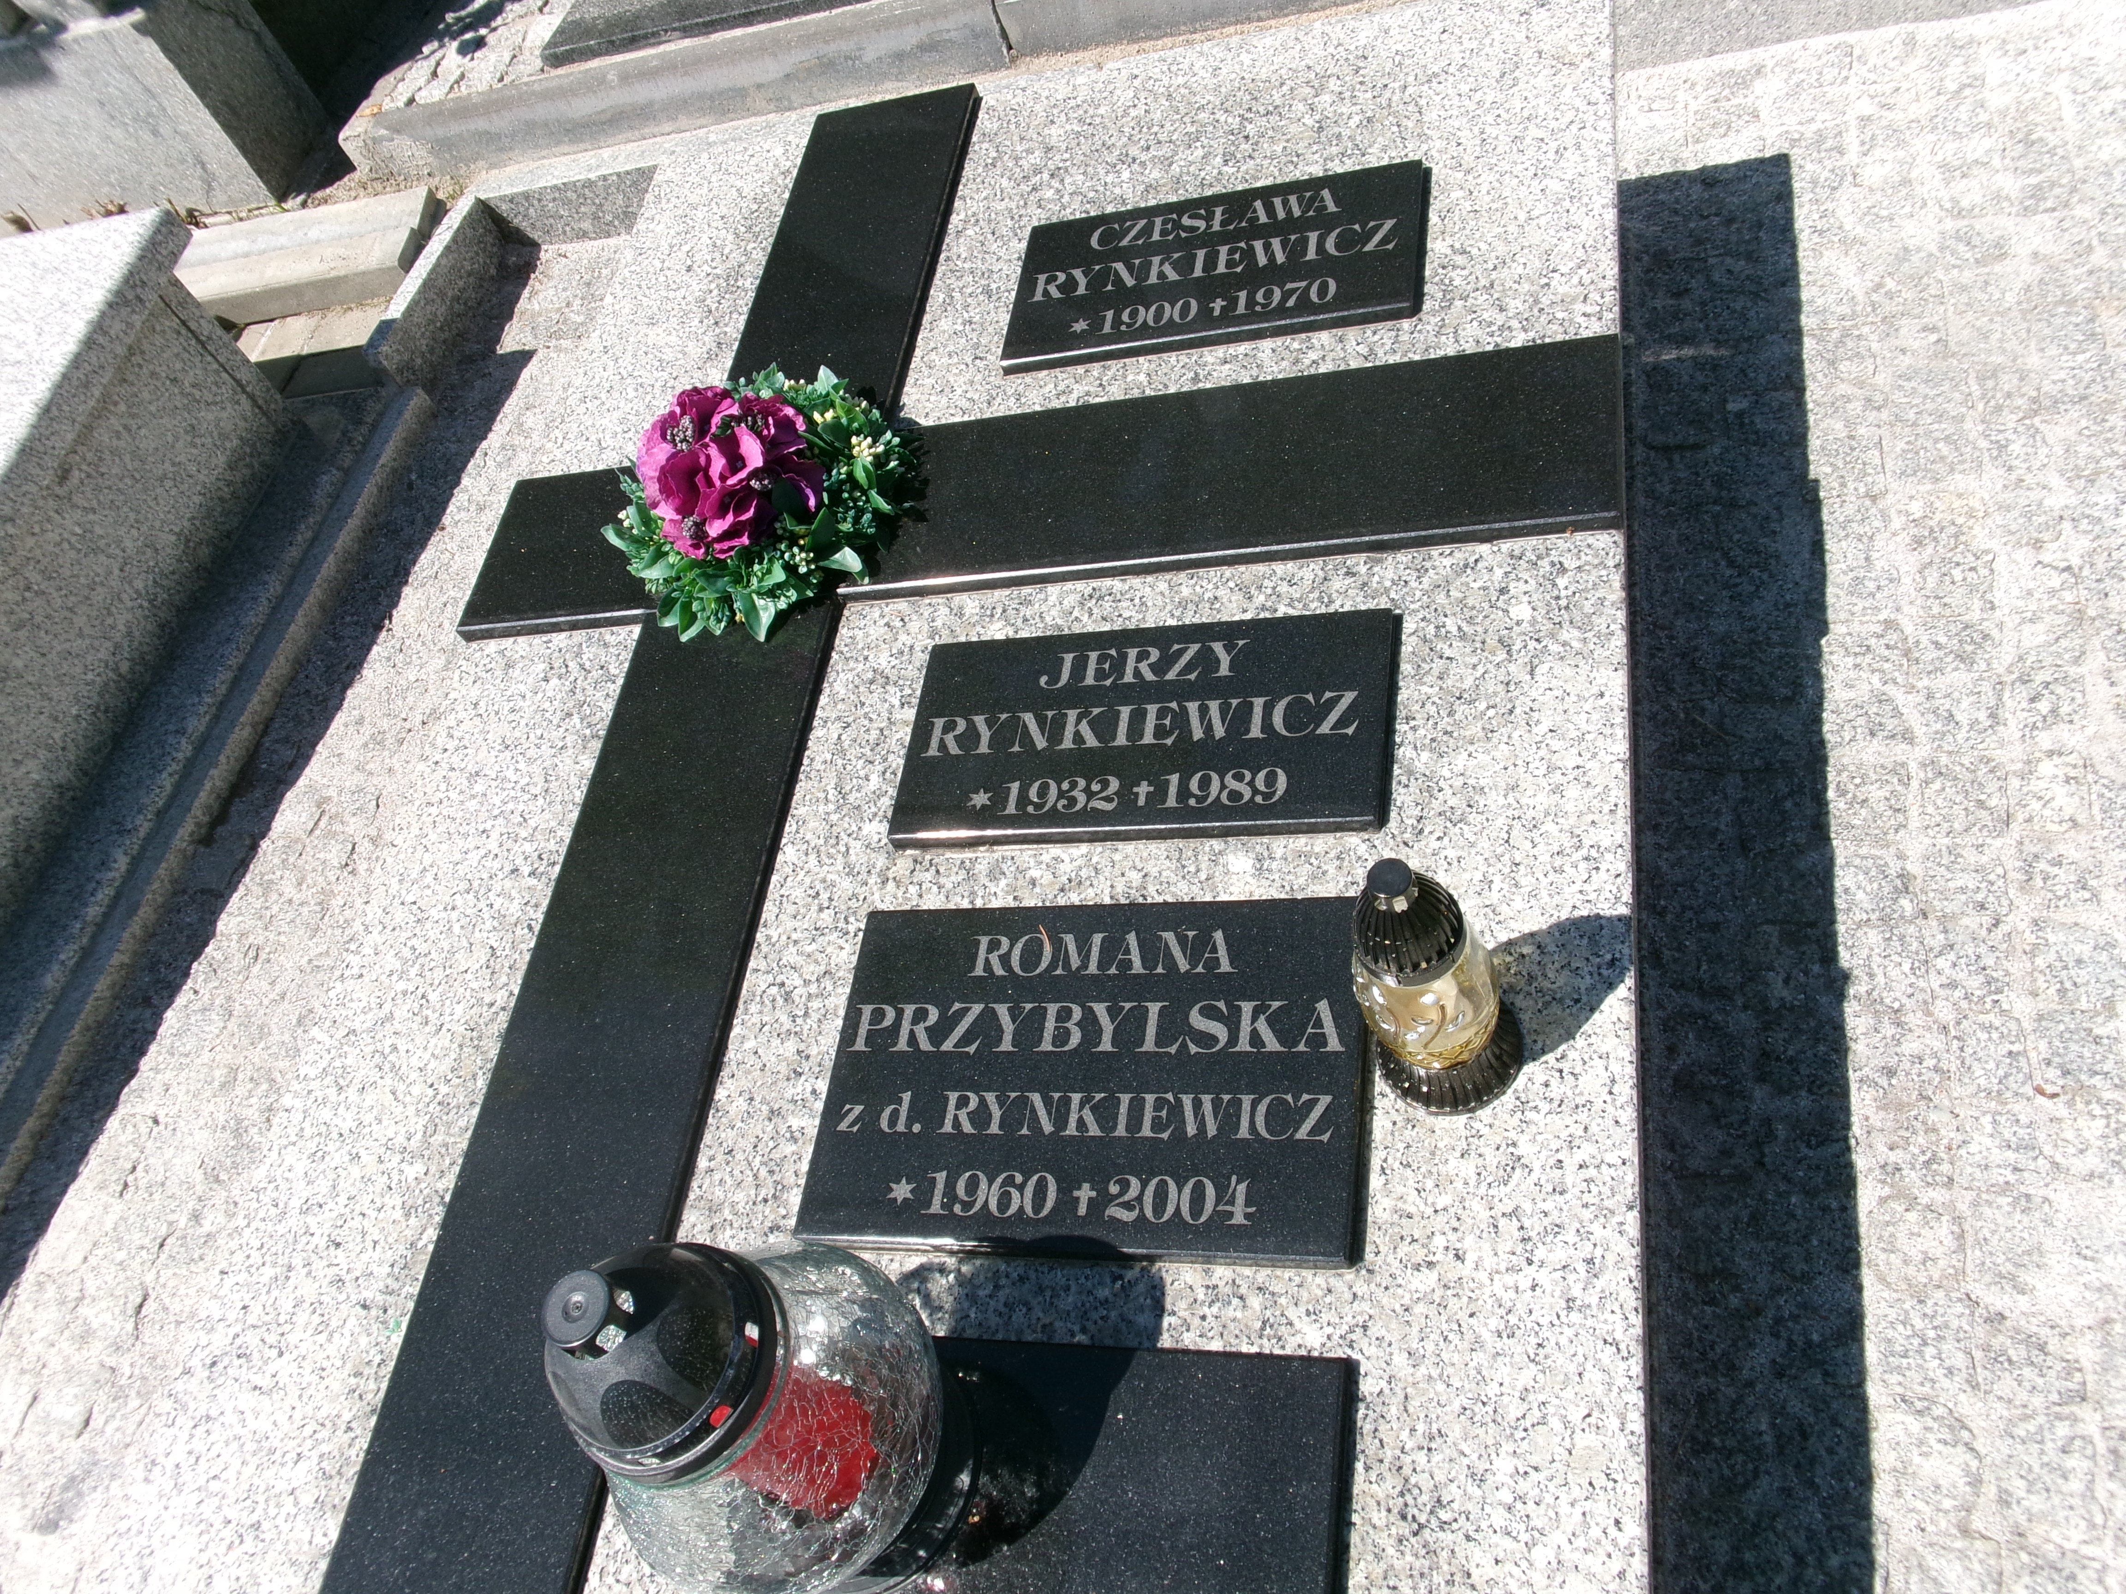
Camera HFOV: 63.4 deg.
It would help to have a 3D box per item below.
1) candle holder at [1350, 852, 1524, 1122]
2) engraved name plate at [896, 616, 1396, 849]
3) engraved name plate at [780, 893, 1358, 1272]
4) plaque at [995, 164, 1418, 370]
[{"bbox_3d":[0.221,0.107,1.055,0.098,0.232,0.098,-3,57,21],"label":"candle holder"},{"bbox_3d":[0.061,-0.051,1.365,0.399,0.019,0.195,-3,57,21],"label":"engraved name plate"},{"bbox_3d":[0.017,0.194,1.220,0.399,0.019,0.260,-3,57,20],"label":"engraved name plate"},{"bbox_3d":[0.140,-0.499,1.631,0.399,0.019,0.195,-3,57,21],"label":"plaque"}]

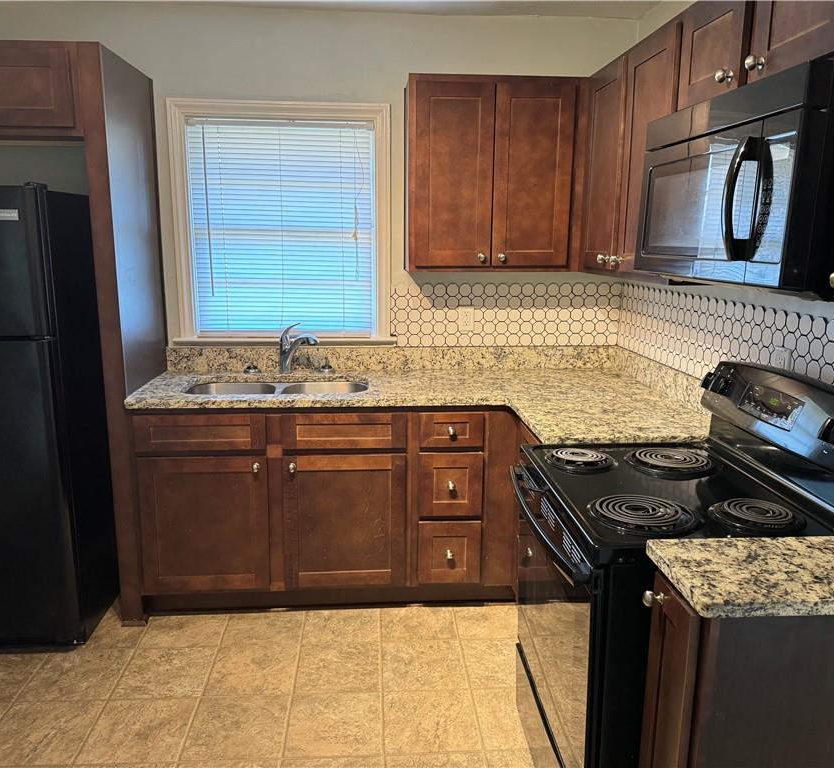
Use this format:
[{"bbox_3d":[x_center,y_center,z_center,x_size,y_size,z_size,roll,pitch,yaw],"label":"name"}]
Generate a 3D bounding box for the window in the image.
[{"bbox_3d":[-0.587,-0.694,3.123,0.945,1.030,0.090,0,12,-4],"label":"window"}]

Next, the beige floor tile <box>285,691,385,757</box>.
[{"bbox_3d":[-0.263,1.095,2.283,0.300,0.010,0.300,0,12,-4],"label":"beige floor tile"}]

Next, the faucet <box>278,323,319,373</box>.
[{"bbox_3d":[-0.519,-0.142,3.113,0.235,0.225,0.065,12,16,41],"label":"faucet"}]

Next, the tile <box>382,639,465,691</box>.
[{"bbox_3d":[0.021,1.030,2.599,0.300,0.010,0.300,0,12,-4],"label":"tile"}]

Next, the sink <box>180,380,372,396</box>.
[{"bbox_3d":[-0.579,0.125,3.019,0.765,0.185,0.420,0,12,-4],"label":"sink"}]

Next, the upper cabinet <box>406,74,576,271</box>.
[{"bbox_3d":[0.301,-0.872,3.035,0.688,0.761,0.335,0,12,-4],"label":"upper cabinet"}]

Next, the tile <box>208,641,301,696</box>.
[{"bbox_3d":[-0.587,1.031,2.559,0.300,0.010,0.300,0,12,-4],"label":"tile"}]

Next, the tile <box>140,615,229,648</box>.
[{"bbox_3d":[-0.919,0.973,2.834,0.309,0.010,0.275,0,12,-4],"label":"tile"}]

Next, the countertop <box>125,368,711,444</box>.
[{"bbox_3d":[-0.049,0.075,2.775,2.110,0.035,1.175,0,12,-4],"label":"countertop"}]

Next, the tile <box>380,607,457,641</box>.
[{"bbox_3d":[0.003,0.969,2.884,0.300,0.010,0.280,0,12,-4],"label":"tile"}]

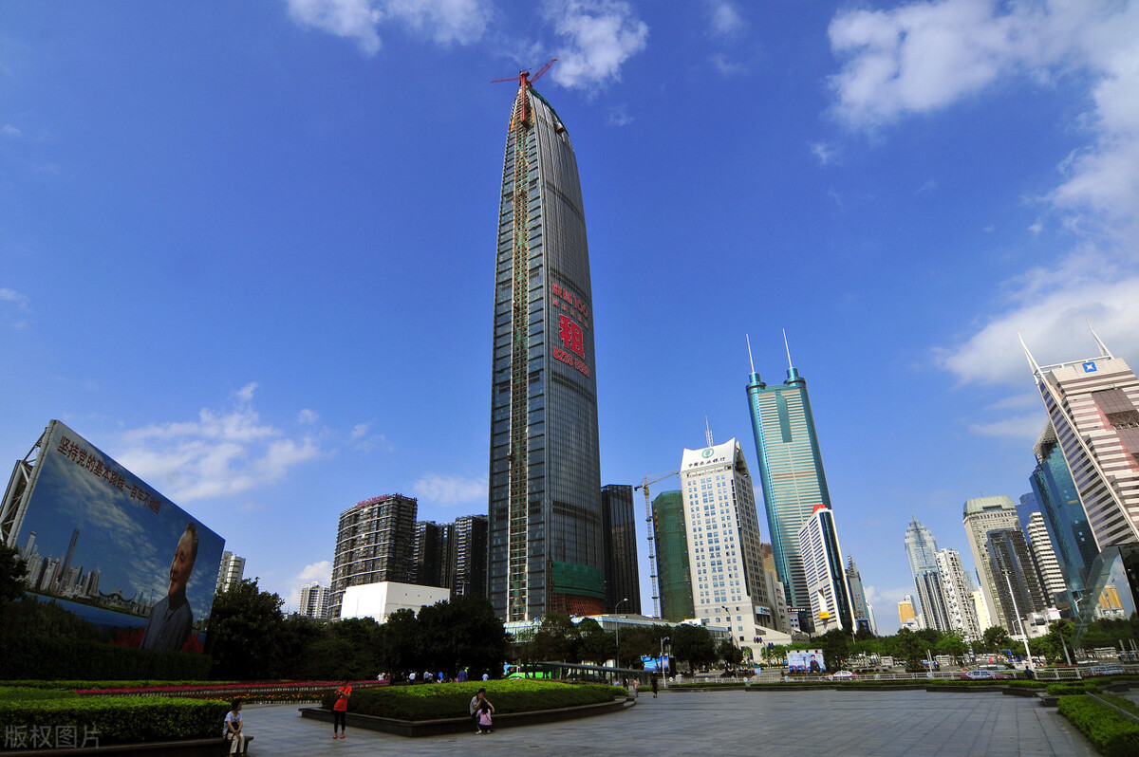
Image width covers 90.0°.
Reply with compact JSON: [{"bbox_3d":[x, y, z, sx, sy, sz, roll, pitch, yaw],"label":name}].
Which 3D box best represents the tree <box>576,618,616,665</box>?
[{"bbox_3d":[4.890,50.100,106.740,7.800,9.830,7.800,-2,-26,2],"label":"tree"}]

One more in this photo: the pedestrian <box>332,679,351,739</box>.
[{"bbox_3d":[-7.037,10.274,17.718,0.360,1.580,0.470,18,-32,-36],"label":"pedestrian"}]

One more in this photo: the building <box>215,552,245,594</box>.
[{"bbox_3d":[-199.185,137.265,325.637,14.000,72.000,14.000,-17,-29,29],"label":"building"}]

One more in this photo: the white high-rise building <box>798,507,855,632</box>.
[{"bbox_3d":[248.523,196.115,533.625,18.000,138.000,60.000,-5,-25,6],"label":"white high-rise building"}]

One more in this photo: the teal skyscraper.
[{"bbox_3d":[262.160,111.040,667.170,66.000,384.000,36.000,-9,-27,16],"label":"teal skyscraper"}]

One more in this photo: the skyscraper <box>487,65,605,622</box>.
[{"bbox_3d":[-14.330,-44.870,407.730,41.810,442.000,56.160,-17,-30,30],"label":"skyscraper"}]

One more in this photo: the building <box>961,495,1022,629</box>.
[{"bbox_3d":[380.198,170.743,485.077,28.000,132.000,36.000,19,-32,-37],"label":"building"}]

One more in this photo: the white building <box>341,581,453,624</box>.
[{"bbox_3d":[-66.212,98.189,217.388,23.000,34.600,31.000,-17,-29,29],"label":"white building"}]

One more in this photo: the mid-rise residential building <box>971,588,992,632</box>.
[{"bbox_3d":[356.260,209.160,489.360,12.000,49.970,13.000,-16,-30,29],"label":"mid-rise residential building"}]

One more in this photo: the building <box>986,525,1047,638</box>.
[{"bbox_3d":[304.190,143.710,385.050,20.000,77.140,20.000,-16,-30,29],"label":"building"}]

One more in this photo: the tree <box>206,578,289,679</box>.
[{"bbox_3d":[-35.760,27.780,63.590,8.300,10.470,8.300,12,-29,-25],"label":"tree"}]

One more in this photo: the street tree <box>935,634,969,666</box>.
[{"bbox_3d":[93.220,66.560,138.850,7.200,7.080,7.200,-15,-30,28],"label":"street tree"}]

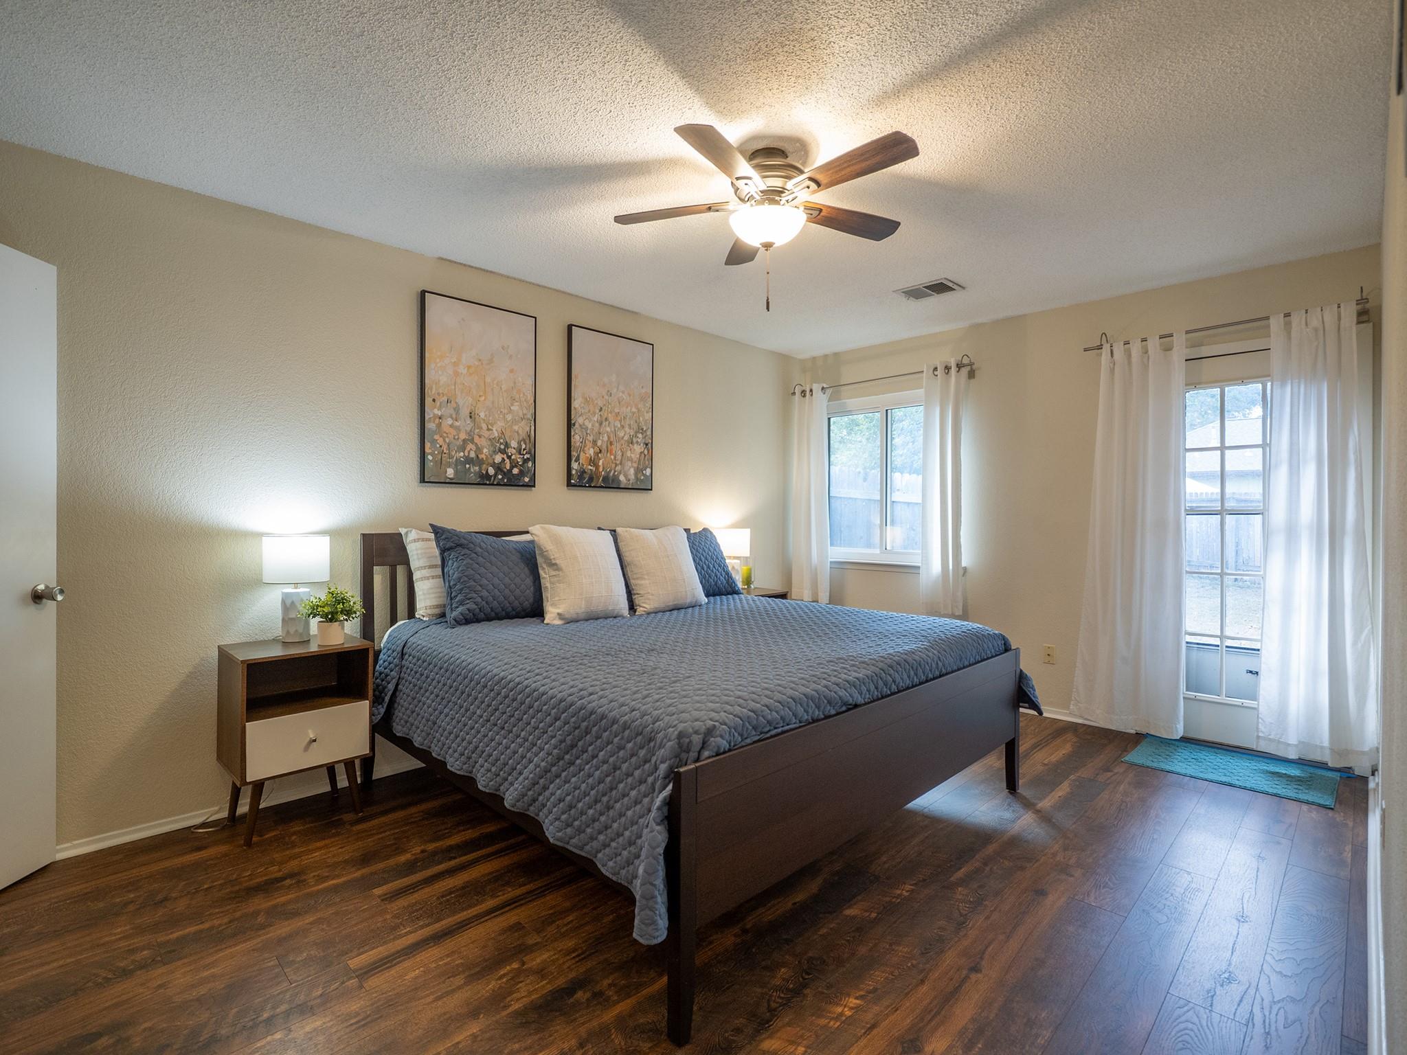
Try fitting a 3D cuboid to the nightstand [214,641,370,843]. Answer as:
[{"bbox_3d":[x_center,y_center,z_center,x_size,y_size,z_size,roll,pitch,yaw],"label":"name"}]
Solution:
[{"bbox_3d":[-1.625,0.827,2.624,0.439,0.675,0.385,0,0,-44],"label":"nightstand"}]

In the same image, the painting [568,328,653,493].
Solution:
[{"bbox_3d":[-0.545,-0.684,3.881,0.602,0.918,0.042,0,0,-44],"label":"painting"}]

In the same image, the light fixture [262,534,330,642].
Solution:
[{"bbox_3d":[-1.663,0.245,2.656,0.269,0.435,0.269,0,0,-44],"label":"light fixture"}]

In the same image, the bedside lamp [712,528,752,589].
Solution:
[{"bbox_3d":[0.197,0.229,4.406,0.269,0.435,0.269,0,0,-44],"label":"bedside lamp"}]

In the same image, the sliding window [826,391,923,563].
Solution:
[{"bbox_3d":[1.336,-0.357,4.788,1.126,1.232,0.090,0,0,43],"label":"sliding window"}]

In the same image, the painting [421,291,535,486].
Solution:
[{"bbox_3d":[-1.130,-0.668,3.316,0.595,0.916,0.042,0,0,-44],"label":"painting"}]

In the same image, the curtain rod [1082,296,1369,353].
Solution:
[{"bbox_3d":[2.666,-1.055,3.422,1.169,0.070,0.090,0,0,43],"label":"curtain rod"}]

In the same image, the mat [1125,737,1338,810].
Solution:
[{"bbox_3d":[2.568,1.167,3.194,0.568,0.012,0.776,0,0,-44],"label":"mat"}]

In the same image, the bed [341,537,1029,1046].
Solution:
[{"bbox_3d":[-0.073,0.599,2.899,2.032,1.138,2.091,0,0,-44],"label":"bed"}]

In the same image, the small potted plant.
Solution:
[{"bbox_3d":[-1.518,0.355,2.657,0.261,0.247,0.261,0,0,-44],"label":"small potted plant"}]

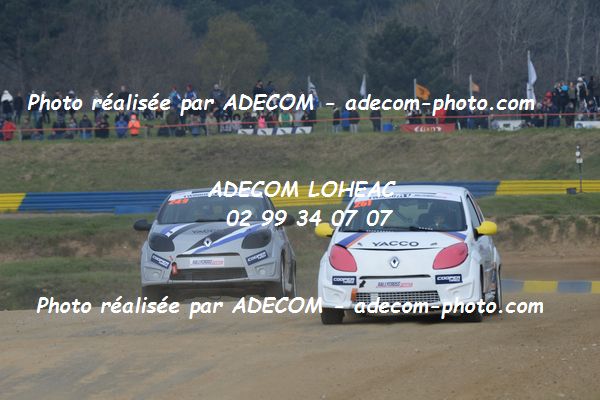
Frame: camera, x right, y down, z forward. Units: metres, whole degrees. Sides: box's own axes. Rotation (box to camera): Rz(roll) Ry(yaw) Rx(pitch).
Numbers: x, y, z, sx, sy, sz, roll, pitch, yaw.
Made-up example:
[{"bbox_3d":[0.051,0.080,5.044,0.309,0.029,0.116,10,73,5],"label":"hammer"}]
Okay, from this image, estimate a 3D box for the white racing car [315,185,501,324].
[{"bbox_3d":[1.149,0.561,71.700,1.760,1.450,3.600,-1,2,6],"label":"white racing car"}]

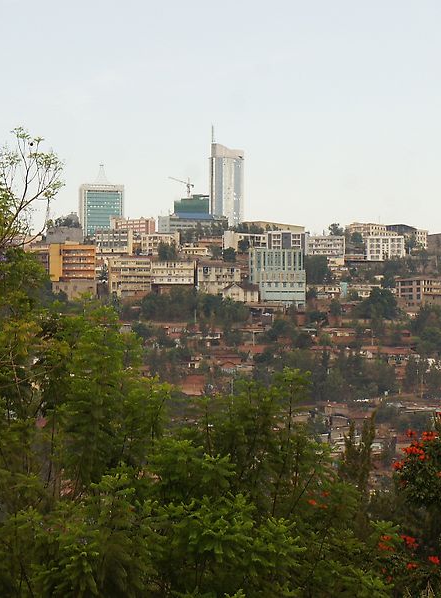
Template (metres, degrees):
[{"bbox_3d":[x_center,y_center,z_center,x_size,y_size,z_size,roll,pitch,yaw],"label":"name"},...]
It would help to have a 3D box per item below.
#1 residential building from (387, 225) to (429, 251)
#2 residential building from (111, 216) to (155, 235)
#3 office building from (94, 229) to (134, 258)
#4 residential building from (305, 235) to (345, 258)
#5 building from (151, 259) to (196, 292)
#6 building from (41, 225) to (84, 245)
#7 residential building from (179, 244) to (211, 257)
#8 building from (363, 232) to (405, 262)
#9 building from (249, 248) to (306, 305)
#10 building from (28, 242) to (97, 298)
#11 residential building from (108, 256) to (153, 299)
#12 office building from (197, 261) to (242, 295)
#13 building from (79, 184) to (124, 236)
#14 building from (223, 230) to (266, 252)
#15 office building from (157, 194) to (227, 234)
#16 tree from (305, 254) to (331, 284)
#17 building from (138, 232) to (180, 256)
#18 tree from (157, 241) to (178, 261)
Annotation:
[{"bbox_3d":[101.170,-33.360,1110.000,20.000,14.000,14.000,-2,-4,37],"label":"residential building"},{"bbox_3d":[-60.160,-48.750,1415.000,33.000,14.000,12.000,-2,-4,38],"label":"residential building"},{"bbox_3d":[-56.790,-29.460,1086.000,19.000,15.800,12.000,0,0,9],"label":"office building"},{"bbox_3d":[57.780,-28.890,1126.000,21.000,13.100,12.000,0,0,-5],"label":"residential building"},{"bbox_3d":[-21.380,-10.690,931.000,19.300,15.400,12.000,0,0,4],"label":"building"},{"bbox_3d":[-77.260,-30.270,1007.000,20.000,12.000,14.000,0,-3,-5],"label":"building"},{"bbox_3d":[-12.710,-24.650,1040.000,16.000,6.000,9.500,0,-2,-3],"label":"residential building"},{"bbox_3d":[82.560,-25.600,1027.000,18.500,14.500,13.000,0,-3,-6],"label":"building"},{"bbox_3d":[25.880,-10.220,929.000,25.000,25.200,18.000,0,0,0],"label":"building"},{"bbox_3d":[-70.270,-12.670,910.000,31.000,24.500,15.000,0,-2,-2],"label":"building"},{"bbox_3d":[-41.870,-9.890,941.500,19.700,19.200,13.000,0,0,0],"label":"residential building"},{"bbox_3d":[-0.460,-9.720,947.000,19.500,15.500,12.000,0,-3,-3],"label":"office building"},{"bbox_3d":[-100.610,-74.820,1730.000,35.000,46.000,20.000,0,-2,-13],"label":"building"},{"bbox_3d":[11.960,-28.160,1020.000,20.000,10.500,11.000,2,-4,-41],"label":"building"},{"bbox_3d":[-21.620,-65.250,1580.000,48.000,30.000,27.000,1,-2,-20],"label":"office building"},{"bbox_3d":[44.540,-13.410,930.000,12.000,13.800,11.500,0,-2,0],"label":"tree"},{"bbox_3d":[-32.720,-28.770,1080.000,21.500,12.800,12.000,0,-2,0],"label":"building"},{"bbox_3d":[-23.960,-21.700,925.000,8.800,9.000,8.800,0,-3,0],"label":"tree"}]

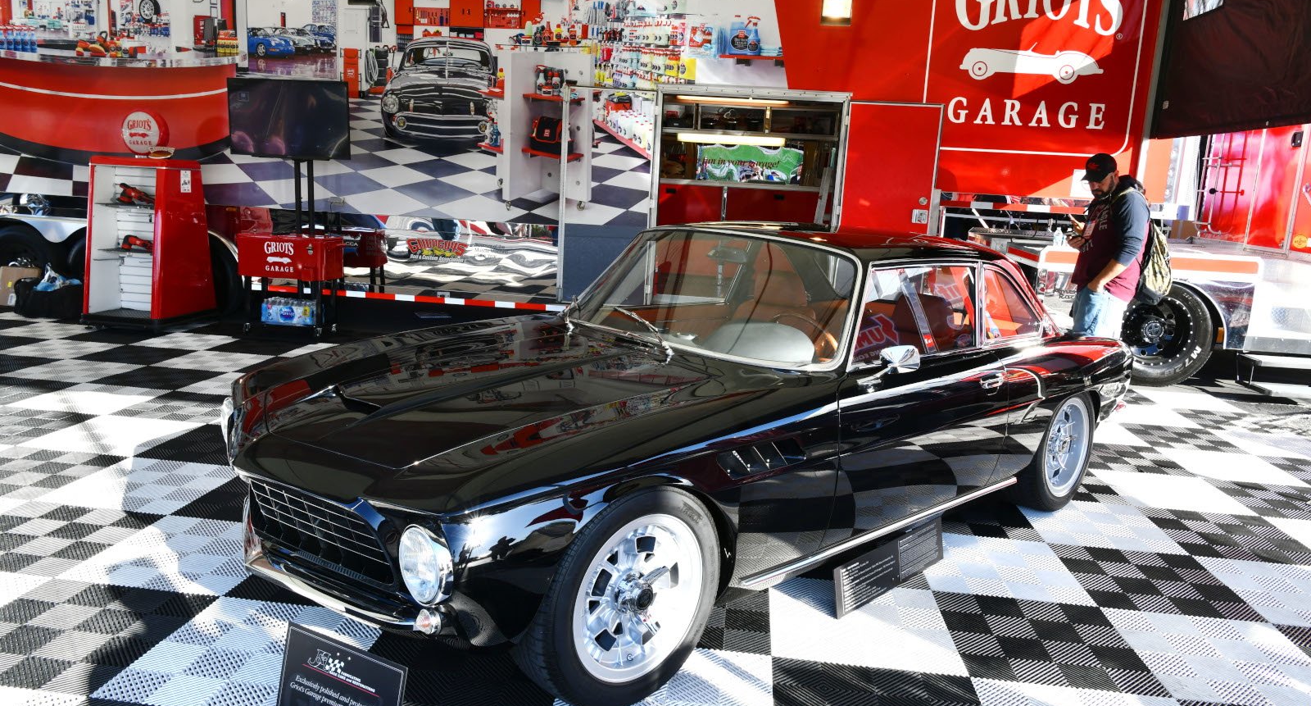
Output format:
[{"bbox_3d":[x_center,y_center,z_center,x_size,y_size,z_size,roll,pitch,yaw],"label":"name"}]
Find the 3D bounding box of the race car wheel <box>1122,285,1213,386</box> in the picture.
[{"bbox_3d":[4.340,-0.180,7.647,0.870,0.870,0.260,4,11,5],"label":"race car wheel"}]

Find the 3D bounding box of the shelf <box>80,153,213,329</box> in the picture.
[{"bbox_3d":[-4.424,-0.968,7.645,0.700,1.420,0.830,4,11,5],"label":"shelf"}]

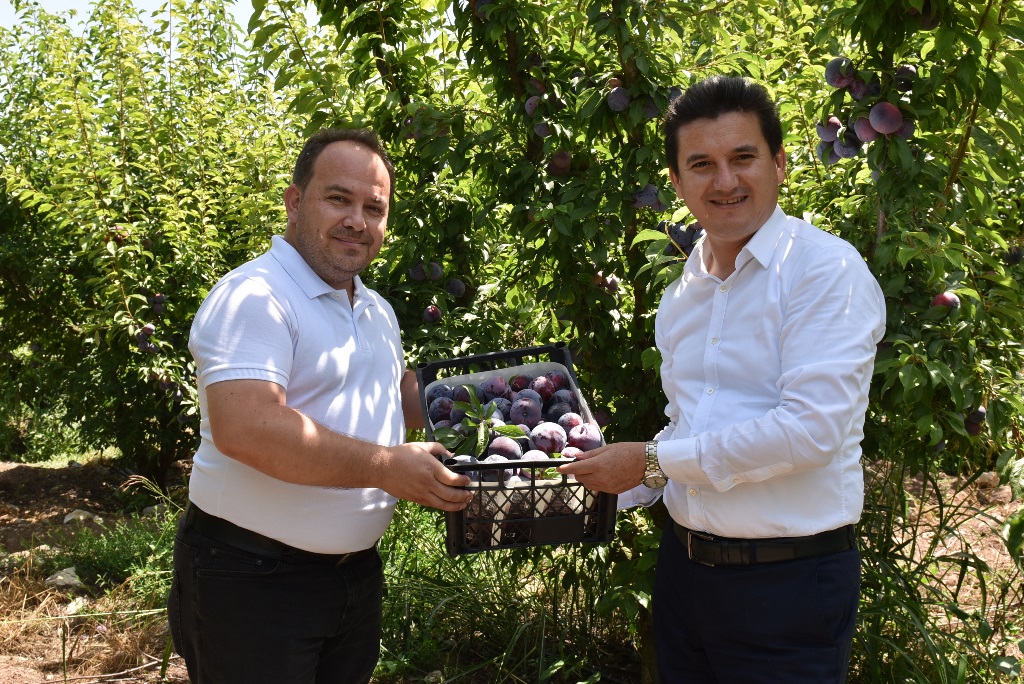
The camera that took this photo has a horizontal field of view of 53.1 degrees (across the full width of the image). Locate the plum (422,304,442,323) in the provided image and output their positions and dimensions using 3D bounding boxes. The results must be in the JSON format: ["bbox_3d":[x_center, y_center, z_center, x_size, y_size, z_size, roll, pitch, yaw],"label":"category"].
[{"bbox_3d":[-0.219,-0.077,2.820,0.052,0.051,0.052,0,8,0],"label":"plum"}]

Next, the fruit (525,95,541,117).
[{"bbox_3d":[0.056,-0.590,2.570,0.053,0.053,0.053,0,3,0],"label":"fruit"}]

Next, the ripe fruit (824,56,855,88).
[{"bbox_3d":[0.633,-0.522,1.980,0.058,0.058,0.058,0,3,0],"label":"ripe fruit"}]

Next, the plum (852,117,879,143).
[{"bbox_3d":[0.709,-0.425,2.050,0.053,0.053,0.053,0,3,0],"label":"plum"}]

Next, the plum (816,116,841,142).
[{"bbox_3d":[0.645,-0.431,2.080,0.053,0.053,0.053,0,3,0],"label":"plum"}]

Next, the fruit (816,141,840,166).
[{"bbox_3d":[0.657,-0.394,2.120,0.053,0.053,0.053,0,3,0],"label":"fruit"}]

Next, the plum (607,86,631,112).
[{"bbox_3d":[0.245,-0.556,2.350,0.054,0.053,0.054,0,8,0],"label":"plum"}]

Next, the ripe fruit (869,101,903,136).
[{"bbox_3d":[0.705,-0.421,1.930,0.061,0.061,0.061,0,3,0],"label":"ripe fruit"}]

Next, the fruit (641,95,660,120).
[{"bbox_3d":[0.327,-0.554,2.420,0.055,0.055,0.055,0,3,0],"label":"fruit"}]

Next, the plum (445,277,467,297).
[{"bbox_3d":[-0.153,-0.148,2.780,0.053,0.052,0.053,0,8,0],"label":"plum"}]

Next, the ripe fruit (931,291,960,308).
[{"bbox_3d":[0.804,-0.068,1.900,0.054,0.053,0.054,0,8,0],"label":"ripe fruit"}]

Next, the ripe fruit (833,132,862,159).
[{"bbox_3d":[0.619,-0.362,1.890,0.051,0.050,0.051,0,8,0],"label":"ripe fruit"}]

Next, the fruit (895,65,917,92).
[{"bbox_3d":[0.761,-0.509,1.980,0.049,0.049,0.049,0,8,0],"label":"fruit"}]

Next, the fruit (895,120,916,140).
[{"bbox_3d":[0.734,-0.397,1.920,0.049,0.048,0.049,0,8,0],"label":"fruit"}]

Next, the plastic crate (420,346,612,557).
[{"bbox_3d":[0.000,0.172,1.730,0.264,0.165,0.354,-4,27,-10],"label":"plastic crate"}]

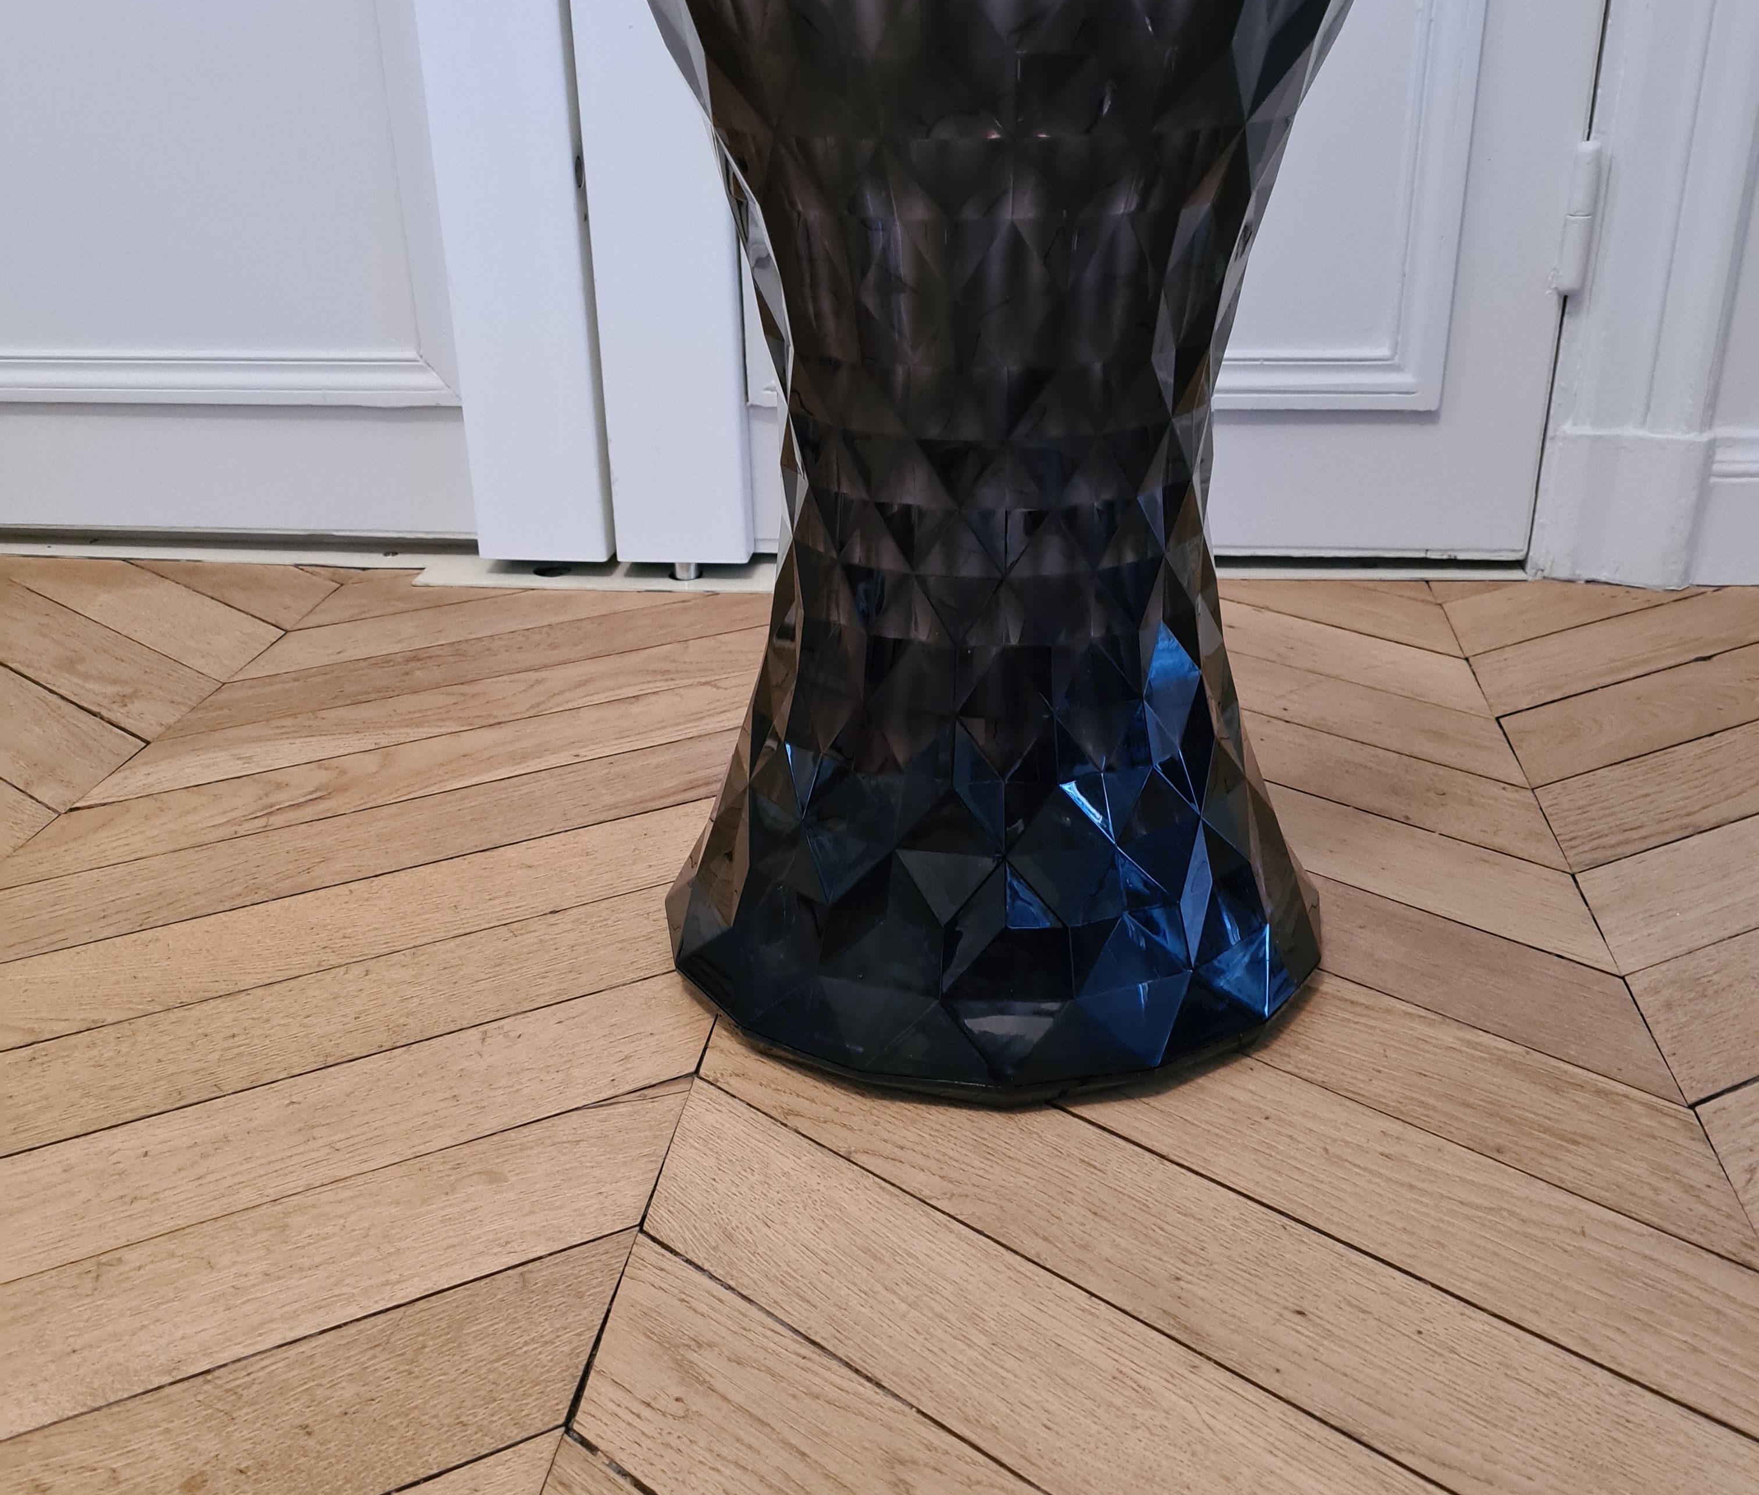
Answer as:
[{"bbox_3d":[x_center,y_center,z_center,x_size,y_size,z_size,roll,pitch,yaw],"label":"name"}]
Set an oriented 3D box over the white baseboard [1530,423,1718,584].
[{"bbox_3d":[0.496,-0.160,1.186,0.102,0.103,0.032,1,25,4],"label":"white baseboard"}]

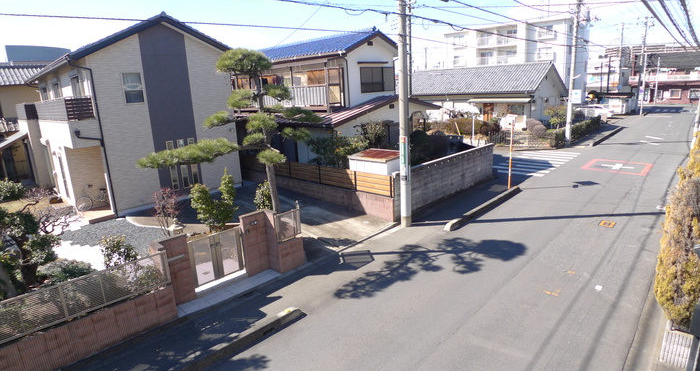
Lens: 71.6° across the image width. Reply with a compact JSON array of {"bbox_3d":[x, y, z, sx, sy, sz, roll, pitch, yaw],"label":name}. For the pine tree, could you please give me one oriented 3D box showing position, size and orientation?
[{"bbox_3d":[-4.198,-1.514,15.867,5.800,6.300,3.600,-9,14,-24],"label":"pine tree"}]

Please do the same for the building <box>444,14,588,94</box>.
[{"bbox_3d":[22.230,-16.261,66.288,17.800,11.900,9.200,9,17,42],"label":"building"}]

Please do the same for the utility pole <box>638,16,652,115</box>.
[{"bbox_3d":[33.091,-13.501,54.290,0.450,11.200,0.450,9,17,43],"label":"utility pole"}]

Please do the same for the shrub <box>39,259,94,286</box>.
[{"bbox_3d":[-7.069,2.219,12.100,1.200,0.750,1.450,9,17,43],"label":"shrub"}]

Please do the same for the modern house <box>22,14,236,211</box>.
[{"bbox_3d":[-10.264,-3.517,22.784,8.100,7.800,7.700,9,17,43],"label":"modern house"}]

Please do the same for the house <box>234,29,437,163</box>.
[{"bbox_3d":[-2.538,-4.432,26.816,12.000,7.400,7.800,9,17,43],"label":"house"}]

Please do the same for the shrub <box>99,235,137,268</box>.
[{"bbox_3d":[-6.058,1.780,12.700,1.000,1.050,1.050,9,17,43],"label":"shrub"}]

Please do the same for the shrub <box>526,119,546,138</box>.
[{"bbox_3d":[14.834,-4.534,38.600,1.700,1.450,1.600,9,17,43],"label":"shrub"}]

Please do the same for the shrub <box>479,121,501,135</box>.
[{"bbox_3d":[11.337,-4.600,39.300,1.600,1.200,1.700,9,17,43],"label":"shrub"}]

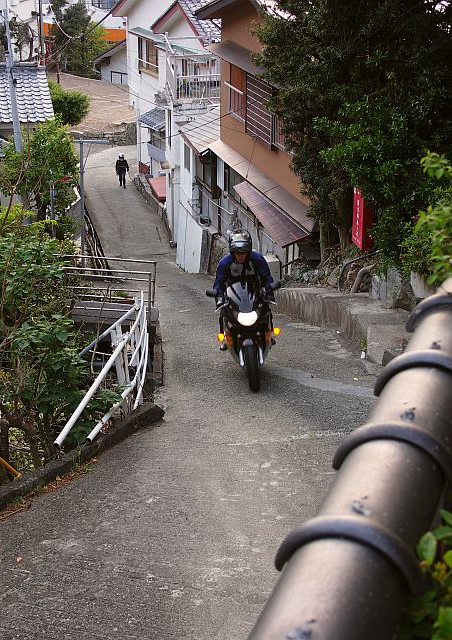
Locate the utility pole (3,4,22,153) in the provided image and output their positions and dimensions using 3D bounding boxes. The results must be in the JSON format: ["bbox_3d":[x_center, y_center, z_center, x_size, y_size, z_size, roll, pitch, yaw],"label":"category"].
[{"bbox_3d":[-5.605,-5.168,27.264,0.220,6.800,0.220,1,22,0],"label":"utility pole"}]

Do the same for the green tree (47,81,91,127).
[{"bbox_3d":[-9.040,-12.462,58.000,2.900,2.700,2.700,1,22,0],"label":"green tree"}]

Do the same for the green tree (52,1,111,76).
[{"bbox_3d":[-10.805,-20.762,75.000,4.400,5.800,4.200,1,22,0],"label":"green tree"}]

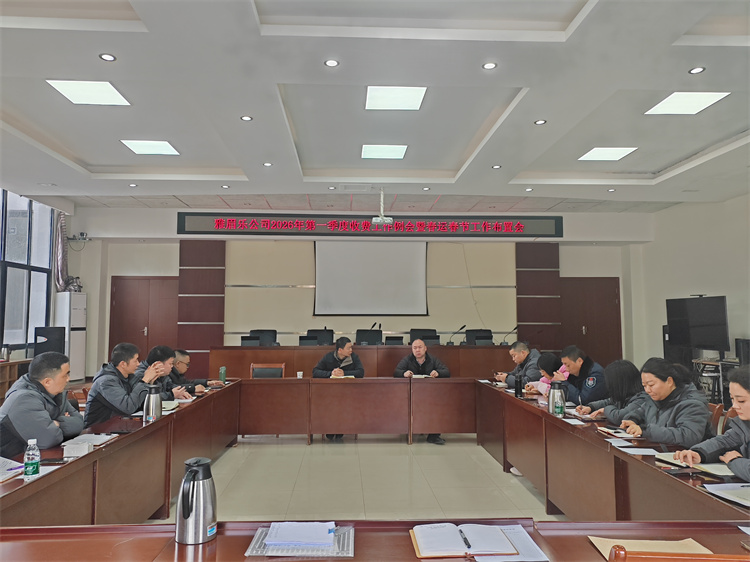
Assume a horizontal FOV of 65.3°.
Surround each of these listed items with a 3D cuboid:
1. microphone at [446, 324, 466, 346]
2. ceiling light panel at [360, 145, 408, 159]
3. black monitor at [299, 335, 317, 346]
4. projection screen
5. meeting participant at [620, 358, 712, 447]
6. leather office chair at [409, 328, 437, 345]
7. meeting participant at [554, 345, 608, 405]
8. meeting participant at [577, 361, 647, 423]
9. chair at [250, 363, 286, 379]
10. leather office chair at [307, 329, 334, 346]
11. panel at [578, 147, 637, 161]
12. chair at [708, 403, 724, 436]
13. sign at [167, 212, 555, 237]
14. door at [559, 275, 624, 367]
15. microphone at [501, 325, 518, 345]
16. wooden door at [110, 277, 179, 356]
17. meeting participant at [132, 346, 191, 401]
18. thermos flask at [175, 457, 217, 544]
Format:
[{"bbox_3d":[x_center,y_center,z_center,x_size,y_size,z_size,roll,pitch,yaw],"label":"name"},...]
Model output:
[{"bbox_3d":[1.384,0.920,9.905,0.330,0.370,0.130,2,-4,-23],"label":"microphone"},{"bbox_3d":[0.125,-1.777,8.015,0.600,0.040,0.600,0,-4,-3],"label":"ceiling light panel"},{"bbox_3d":[-1.201,1.109,10.596,0.330,0.210,0.060,0,-5,-3],"label":"black monitor"},{"bbox_3d":[-0.089,-0.069,11.895,2.300,1.580,0.060,0,-4,-3],"label":"projection screen"},{"bbox_3d":[1.824,1.079,3.443,0.640,1.250,0.550,1,-4,-11],"label":"meeting participant"},{"bbox_3d":[0.841,1.355,10.095,0.580,1.030,0.600,0,-4,-3],"label":"leather office chair"},{"bbox_3d":[1.832,1.219,5.487,0.660,1.220,0.520,1,-4,-7],"label":"meeting participant"},{"bbox_3d":[1.877,1.164,4.356,0.900,1.180,0.600,0,-4,-2],"label":"meeting participant"},{"bbox_3d":[-1.380,1.529,7.491,0.530,0.900,0.620,0,-4,-2],"label":"chair"},{"bbox_3d":[-1.033,1.433,10.965,0.600,1.043,0.620,0,-4,-3],"label":"leather office chair"},{"bbox_3d":[3.048,-1.659,7.679,0.585,0.040,0.600,0,-4,-3],"label":"panel"},{"bbox_3d":[2.036,1.285,4.072,0.600,0.910,0.540,0,-4,-2],"label":"chair"},{"bbox_3d":[-0.035,-1.061,11.147,7.360,0.410,0.100,0,-4,-3],"label":"sign"},{"bbox_3d":[4.395,0.958,12.084,1.420,2.080,0.100,0,-4,-3],"label":"door"},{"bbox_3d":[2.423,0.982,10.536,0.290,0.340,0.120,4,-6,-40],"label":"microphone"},{"bbox_3d":[-4.767,1.024,12.271,1.480,2.170,0.120,0,-4,-3],"label":"wooden door"},{"bbox_3d":[-2.128,1.231,5.311,0.900,1.200,0.580,0,-4,-2],"label":"meeting participant"},{"bbox_3d":[-0.563,0.694,1.862,0.130,0.250,0.162,0,-4,2],"label":"thermos flask"}]

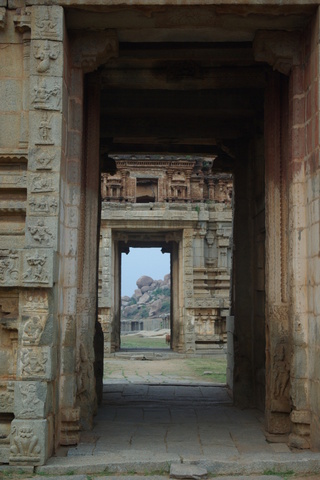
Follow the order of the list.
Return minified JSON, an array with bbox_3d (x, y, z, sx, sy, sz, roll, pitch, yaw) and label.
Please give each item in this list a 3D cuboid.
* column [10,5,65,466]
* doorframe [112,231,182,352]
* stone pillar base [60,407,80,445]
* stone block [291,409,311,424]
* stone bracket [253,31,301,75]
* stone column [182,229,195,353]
[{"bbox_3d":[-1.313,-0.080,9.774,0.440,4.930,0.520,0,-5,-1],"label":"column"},{"bbox_3d":[-0.515,2.121,36.348,2.830,4.830,1.800,0,-5,-1],"label":"doorframe"},{"bbox_3d":[-0.983,2.053,9.830,0.200,0.400,0.220,0,-5,0],"label":"stone pillar base"},{"bbox_3d":[1.657,2.089,10.642,0.230,0.190,0.280,0,-5,-1],"label":"stone block"},{"bbox_3d":[1.366,-2.115,10.408,0.519,0.514,0.450,0,-5,1],"label":"stone bracket"},{"bbox_3d":[1.140,2.050,35.689,0.450,4.900,0.600,0,-5,-1],"label":"stone column"}]

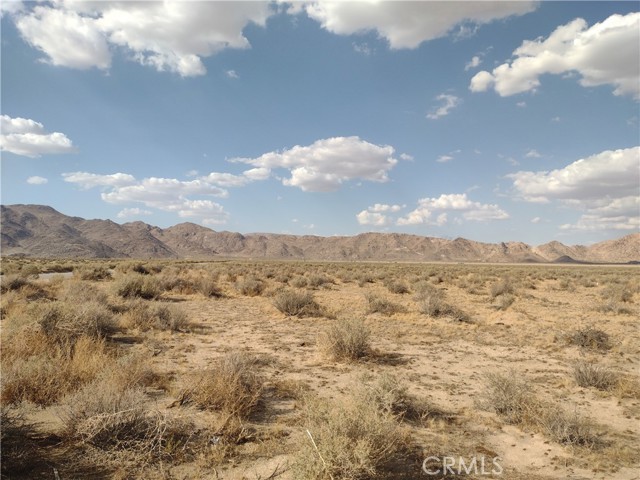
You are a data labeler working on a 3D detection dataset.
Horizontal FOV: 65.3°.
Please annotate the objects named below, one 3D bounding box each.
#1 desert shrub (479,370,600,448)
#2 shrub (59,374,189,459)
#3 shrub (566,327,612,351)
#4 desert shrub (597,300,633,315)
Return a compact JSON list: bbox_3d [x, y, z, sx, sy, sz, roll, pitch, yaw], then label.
[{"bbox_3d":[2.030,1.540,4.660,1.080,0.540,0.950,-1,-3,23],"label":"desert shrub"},{"bbox_3d":[-1.643,1.431,4.243,1.058,0.638,0.899,1,-3,-21],"label":"shrub"},{"bbox_3d":[5.067,1.832,9.392,0.839,0.388,0.755,-1,-3,28],"label":"shrub"},{"bbox_3d":[9.434,2.143,15.998,1.119,0.374,1.007,-1,-3,30],"label":"desert shrub"}]

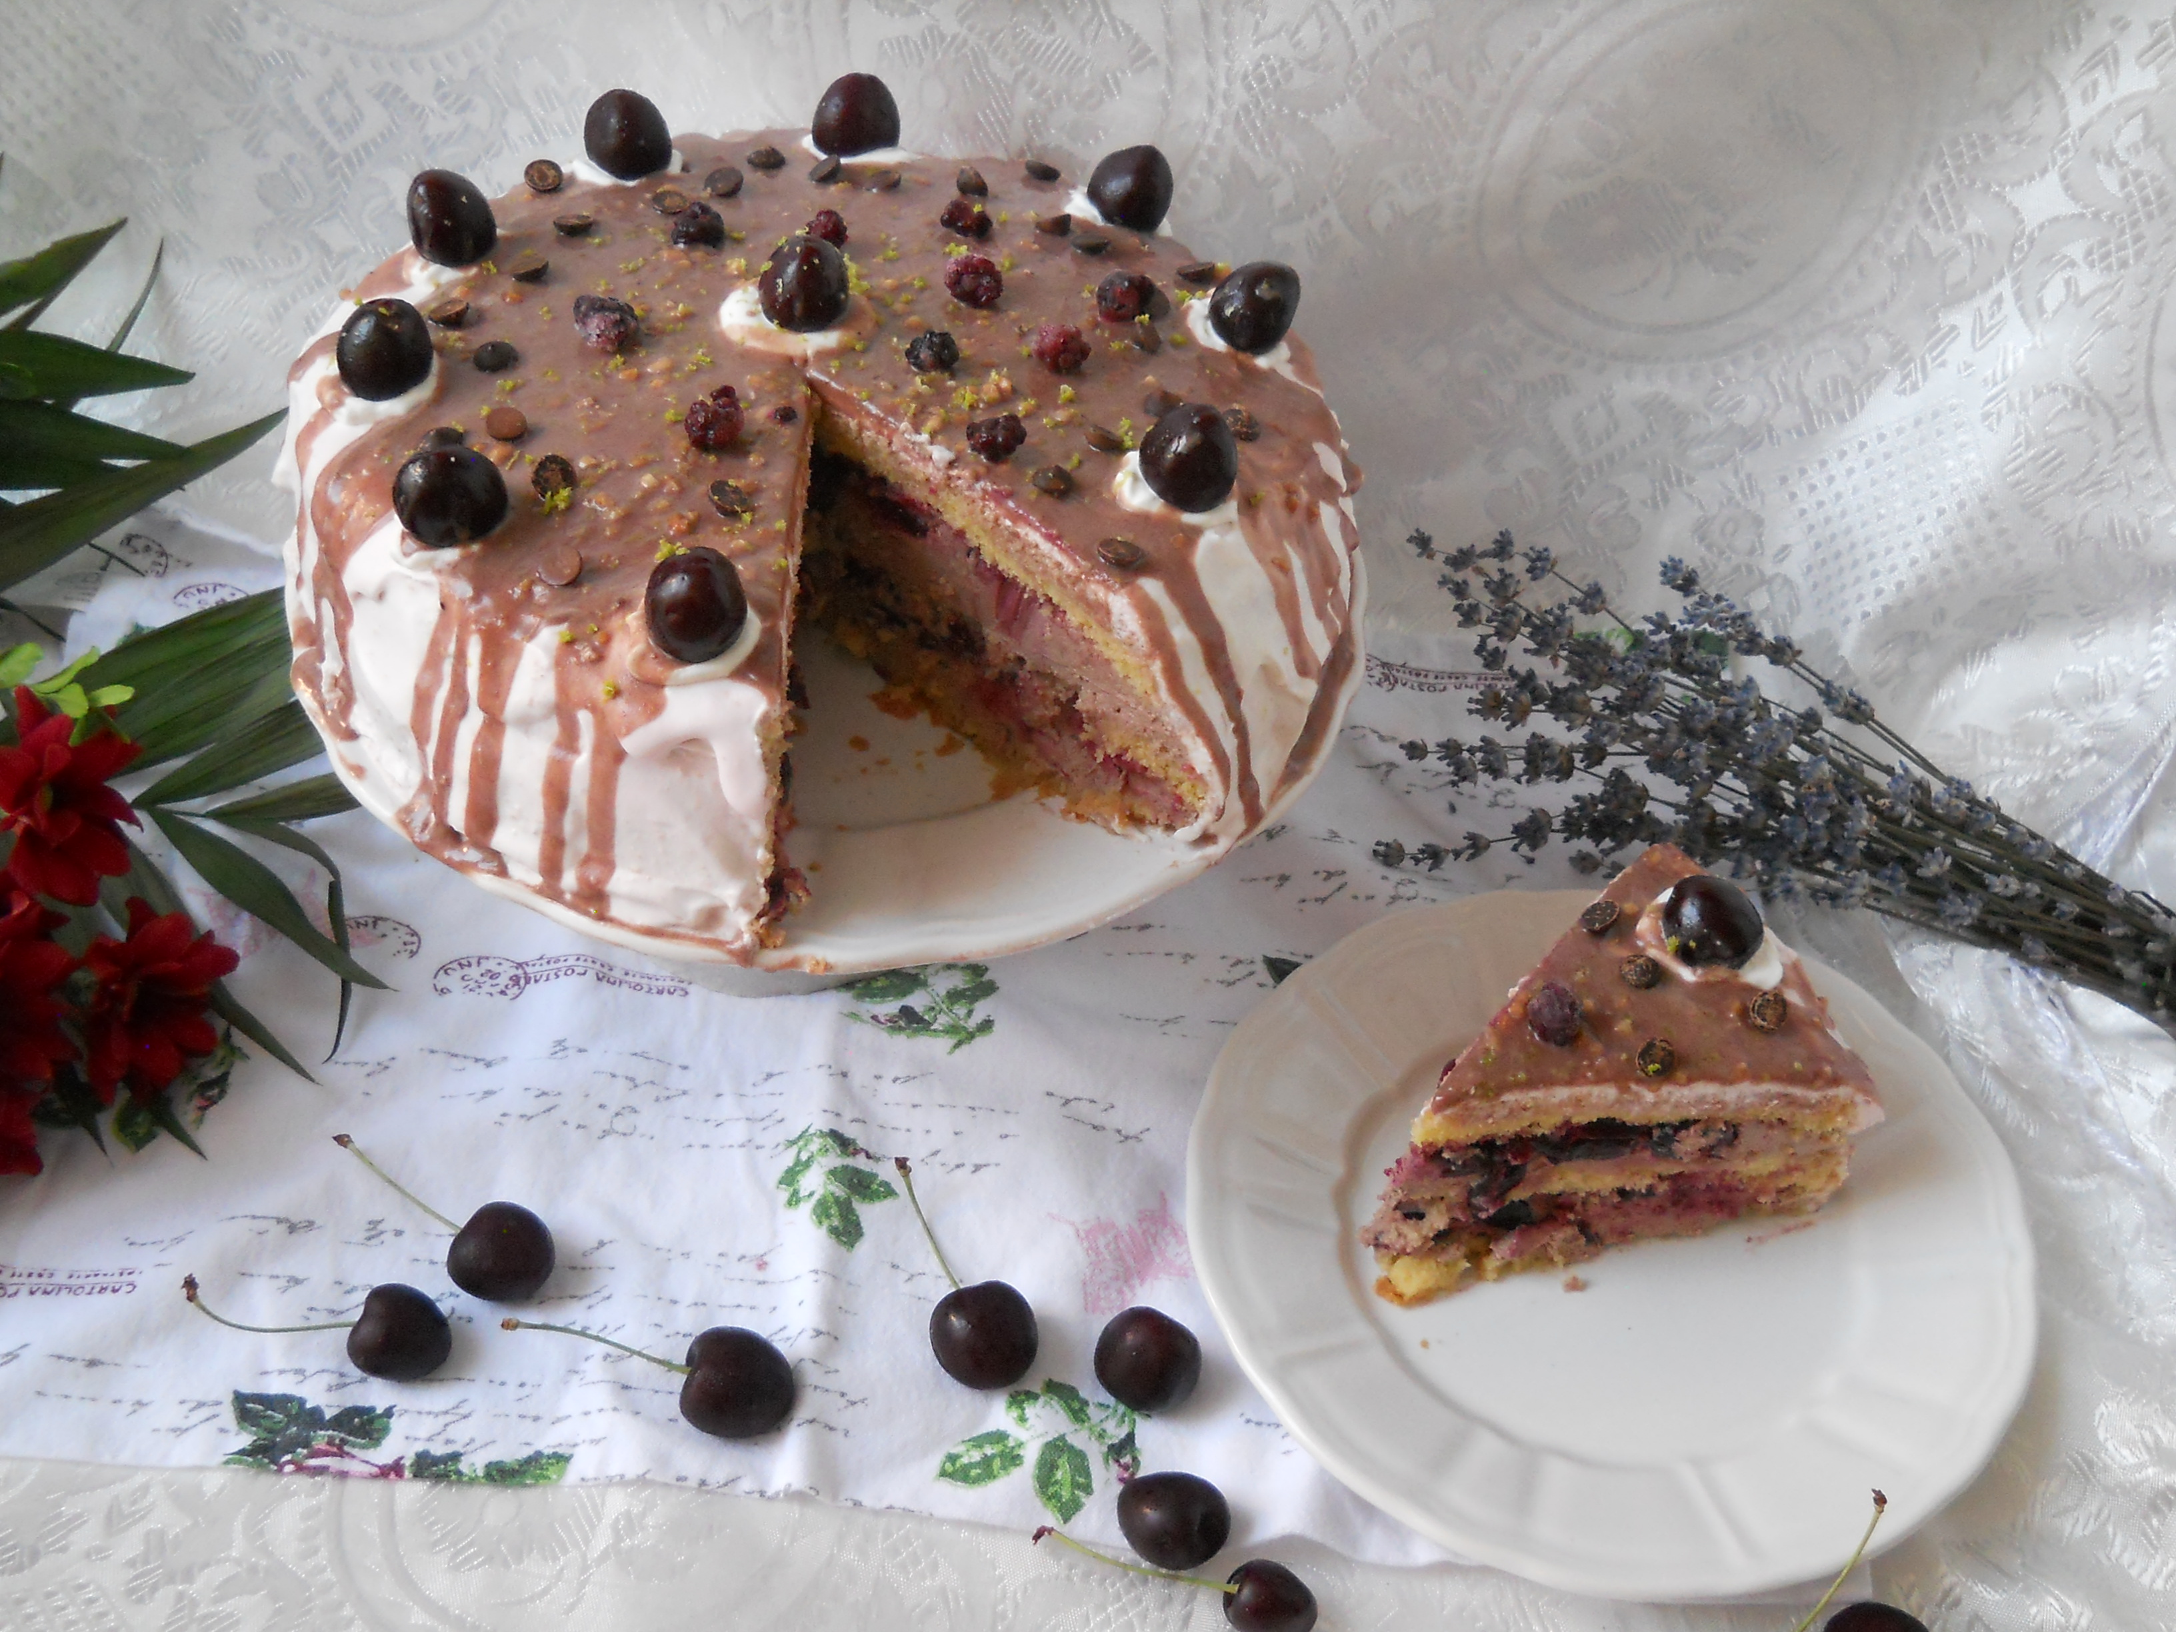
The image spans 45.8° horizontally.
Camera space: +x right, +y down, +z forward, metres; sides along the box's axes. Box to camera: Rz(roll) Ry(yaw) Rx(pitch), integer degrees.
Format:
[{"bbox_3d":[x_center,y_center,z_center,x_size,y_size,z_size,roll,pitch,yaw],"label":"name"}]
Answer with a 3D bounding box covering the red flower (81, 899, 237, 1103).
[{"bbox_3d":[-0.239,0.047,0.662,0.038,0.036,0.035,-26,52,-20],"label":"red flower"}]

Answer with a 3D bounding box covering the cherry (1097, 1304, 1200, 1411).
[{"bbox_3d":[0.014,0.128,0.606,0.026,0.025,0.025,-2,48,0],"label":"cherry"}]

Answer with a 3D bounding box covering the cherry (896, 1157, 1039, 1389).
[{"bbox_3d":[-0.036,0.113,0.621,0.026,0.026,0.063,-32,55,-24],"label":"cherry"}]

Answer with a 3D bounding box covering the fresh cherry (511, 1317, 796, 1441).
[{"bbox_3d":[-0.101,0.125,0.612,0.070,0.027,0.027,21,52,19],"label":"fresh cherry"}]

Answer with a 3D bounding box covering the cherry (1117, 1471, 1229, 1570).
[{"bbox_3d":[0.019,0.158,0.579,0.026,0.024,0.025,-2,48,0],"label":"cherry"}]

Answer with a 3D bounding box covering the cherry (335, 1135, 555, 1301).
[{"bbox_3d":[-0.162,0.102,0.635,0.067,0.026,0.026,15,51,15],"label":"cherry"}]

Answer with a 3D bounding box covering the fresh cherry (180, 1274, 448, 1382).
[{"bbox_3d":[-0.184,0.124,0.616,0.065,0.025,0.025,-1,48,1],"label":"fresh cherry"}]

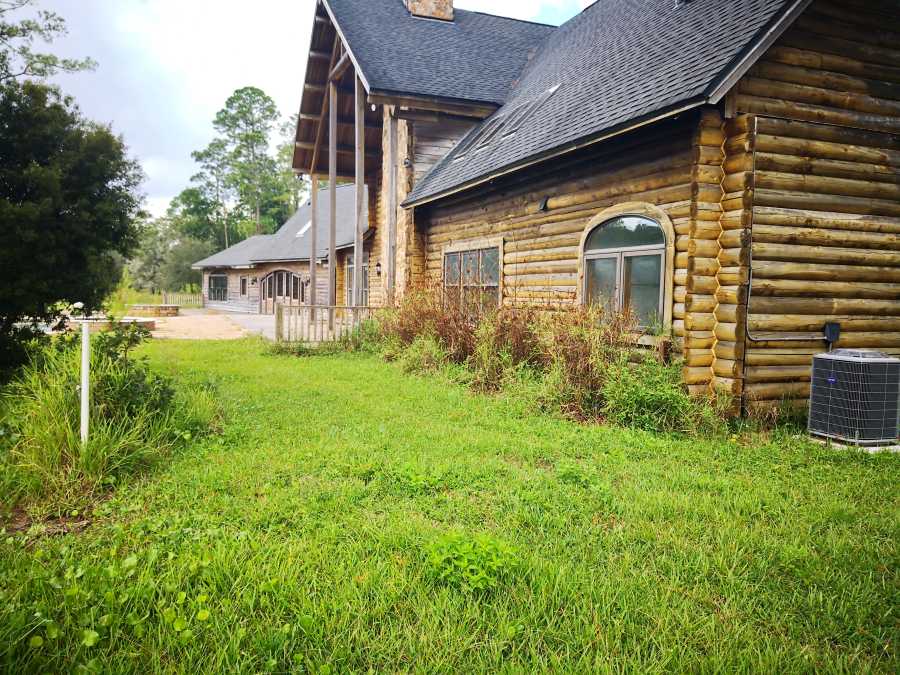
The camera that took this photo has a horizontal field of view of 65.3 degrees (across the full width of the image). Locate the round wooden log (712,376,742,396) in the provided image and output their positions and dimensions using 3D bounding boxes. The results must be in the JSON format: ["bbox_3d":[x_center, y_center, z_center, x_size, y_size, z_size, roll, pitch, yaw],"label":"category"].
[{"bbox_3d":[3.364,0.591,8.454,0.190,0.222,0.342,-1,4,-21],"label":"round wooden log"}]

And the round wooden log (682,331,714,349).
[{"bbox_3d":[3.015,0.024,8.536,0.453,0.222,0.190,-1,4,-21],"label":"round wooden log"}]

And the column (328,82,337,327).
[{"bbox_3d":[-3.905,-4.332,23.369,0.207,8.126,0.207,0,4,-20],"label":"column"}]

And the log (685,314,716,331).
[{"bbox_3d":[2.767,-0.172,7.762,0.335,0.202,0.197,0,4,-20],"label":"log"}]

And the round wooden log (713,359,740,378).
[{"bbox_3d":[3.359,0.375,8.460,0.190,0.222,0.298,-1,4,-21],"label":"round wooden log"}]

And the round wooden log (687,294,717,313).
[{"bbox_3d":[2.771,-0.372,7.748,0.335,0.202,0.197,0,4,-20],"label":"round wooden log"}]

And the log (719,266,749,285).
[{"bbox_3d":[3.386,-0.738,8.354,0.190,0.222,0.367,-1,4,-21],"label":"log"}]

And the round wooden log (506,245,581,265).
[{"bbox_3d":[1.527,-1.361,11.727,0.177,0.197,2.659,0,4,-20],"label":"round wooden log"}]

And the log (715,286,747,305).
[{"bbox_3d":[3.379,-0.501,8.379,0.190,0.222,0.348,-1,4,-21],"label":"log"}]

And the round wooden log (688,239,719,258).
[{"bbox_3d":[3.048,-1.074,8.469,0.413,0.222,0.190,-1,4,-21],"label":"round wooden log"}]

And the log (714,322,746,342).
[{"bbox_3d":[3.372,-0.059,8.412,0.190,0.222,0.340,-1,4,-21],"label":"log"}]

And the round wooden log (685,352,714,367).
[{"bbox_3d":[2.758,0.226,7.789,0.335,0.197,0.197,0,4,-20],"label":"round wooden log"}]

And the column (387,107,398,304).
[{"bbox_3d":[-1.332,-2.532,16.353,0.187,5.516,0.187,0,4,-20],"label":"column"}]

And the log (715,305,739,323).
[{"bbox_3d":[3.044,-0.256,7.620,0.197,0.202,0.335,0,4,-20],"label":"log"}]

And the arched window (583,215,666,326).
[{"bbox_3d":[2.315,-0.914,9.463,0.099,1.478,1.950,0,4,-20],"label":"arched window"}]

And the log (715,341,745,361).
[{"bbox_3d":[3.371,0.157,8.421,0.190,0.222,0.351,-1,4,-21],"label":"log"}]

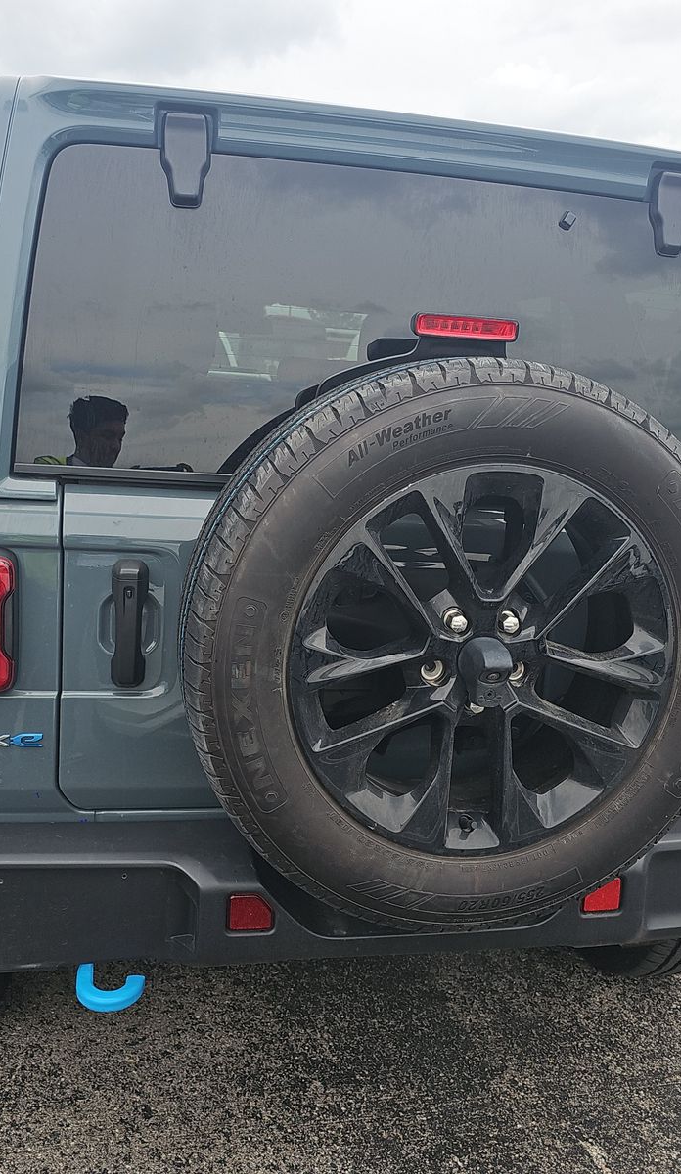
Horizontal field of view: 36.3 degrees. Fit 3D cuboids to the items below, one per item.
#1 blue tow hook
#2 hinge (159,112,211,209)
[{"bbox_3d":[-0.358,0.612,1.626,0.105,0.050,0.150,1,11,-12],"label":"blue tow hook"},{"bbox_3d":[-0.235,-0.644,1.581,0.070,0.140,0.040,1,4,-12],"label":"hinge"}]

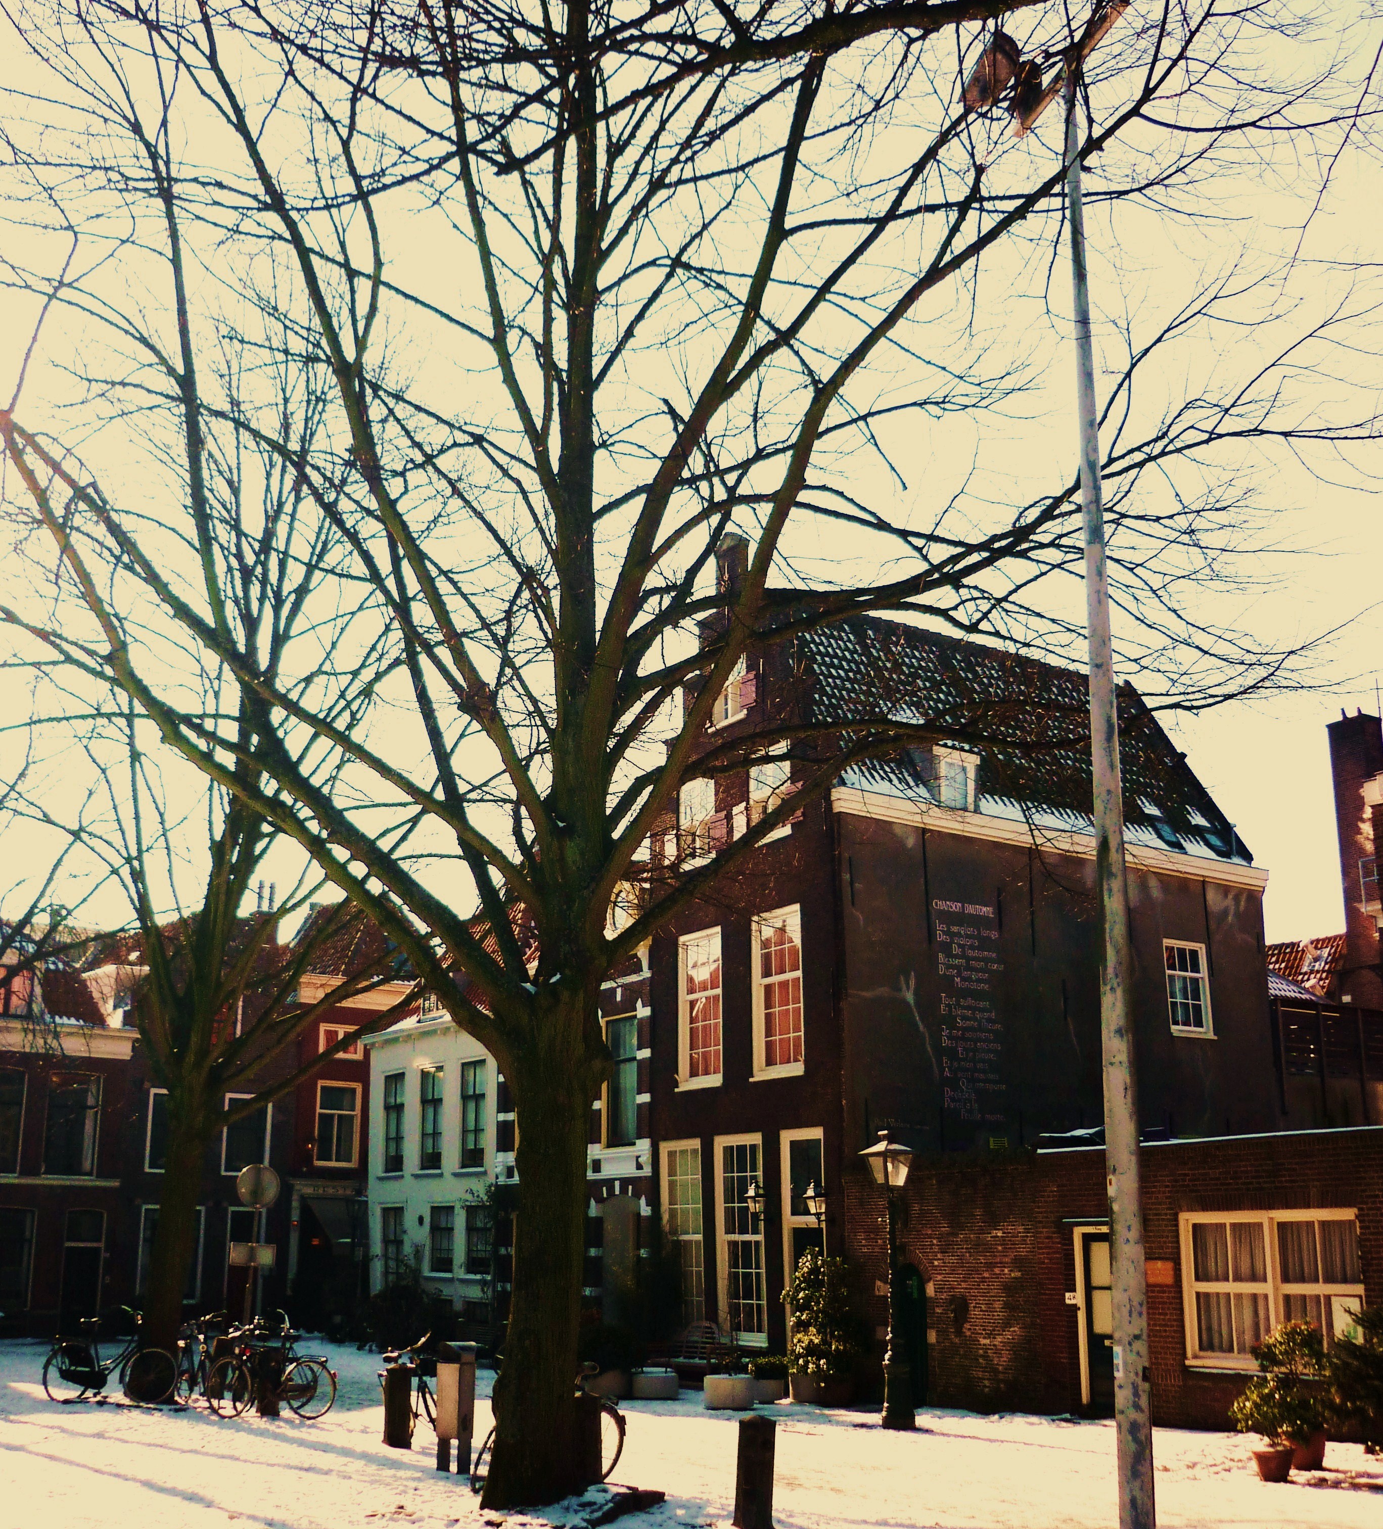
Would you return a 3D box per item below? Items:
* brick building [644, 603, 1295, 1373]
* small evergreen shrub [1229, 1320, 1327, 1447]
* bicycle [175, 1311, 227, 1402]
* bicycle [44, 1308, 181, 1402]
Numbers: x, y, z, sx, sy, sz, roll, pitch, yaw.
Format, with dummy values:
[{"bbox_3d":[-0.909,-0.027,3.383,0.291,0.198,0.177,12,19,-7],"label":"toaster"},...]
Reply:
[{"bbox_3d":[4.819,3.776,29.478,10.300,12.300,4.661,11,-19,-34],"label":"brick building"},{"bbox_3d":[5.147,5.475,15.533,0.798,1.035,0.763,-5,-16,17],"label":"small evergreen shrub"},{"bbox_3d":[-6.574,7.888,23.460,0.580,1.130,1.780,0,-16,0],"label":"bicycle"},{"bbox_3d":[-7.539,7.701,22.912,1.800,1.180,0.580,0,-16,2],"label":"bicycle"}]

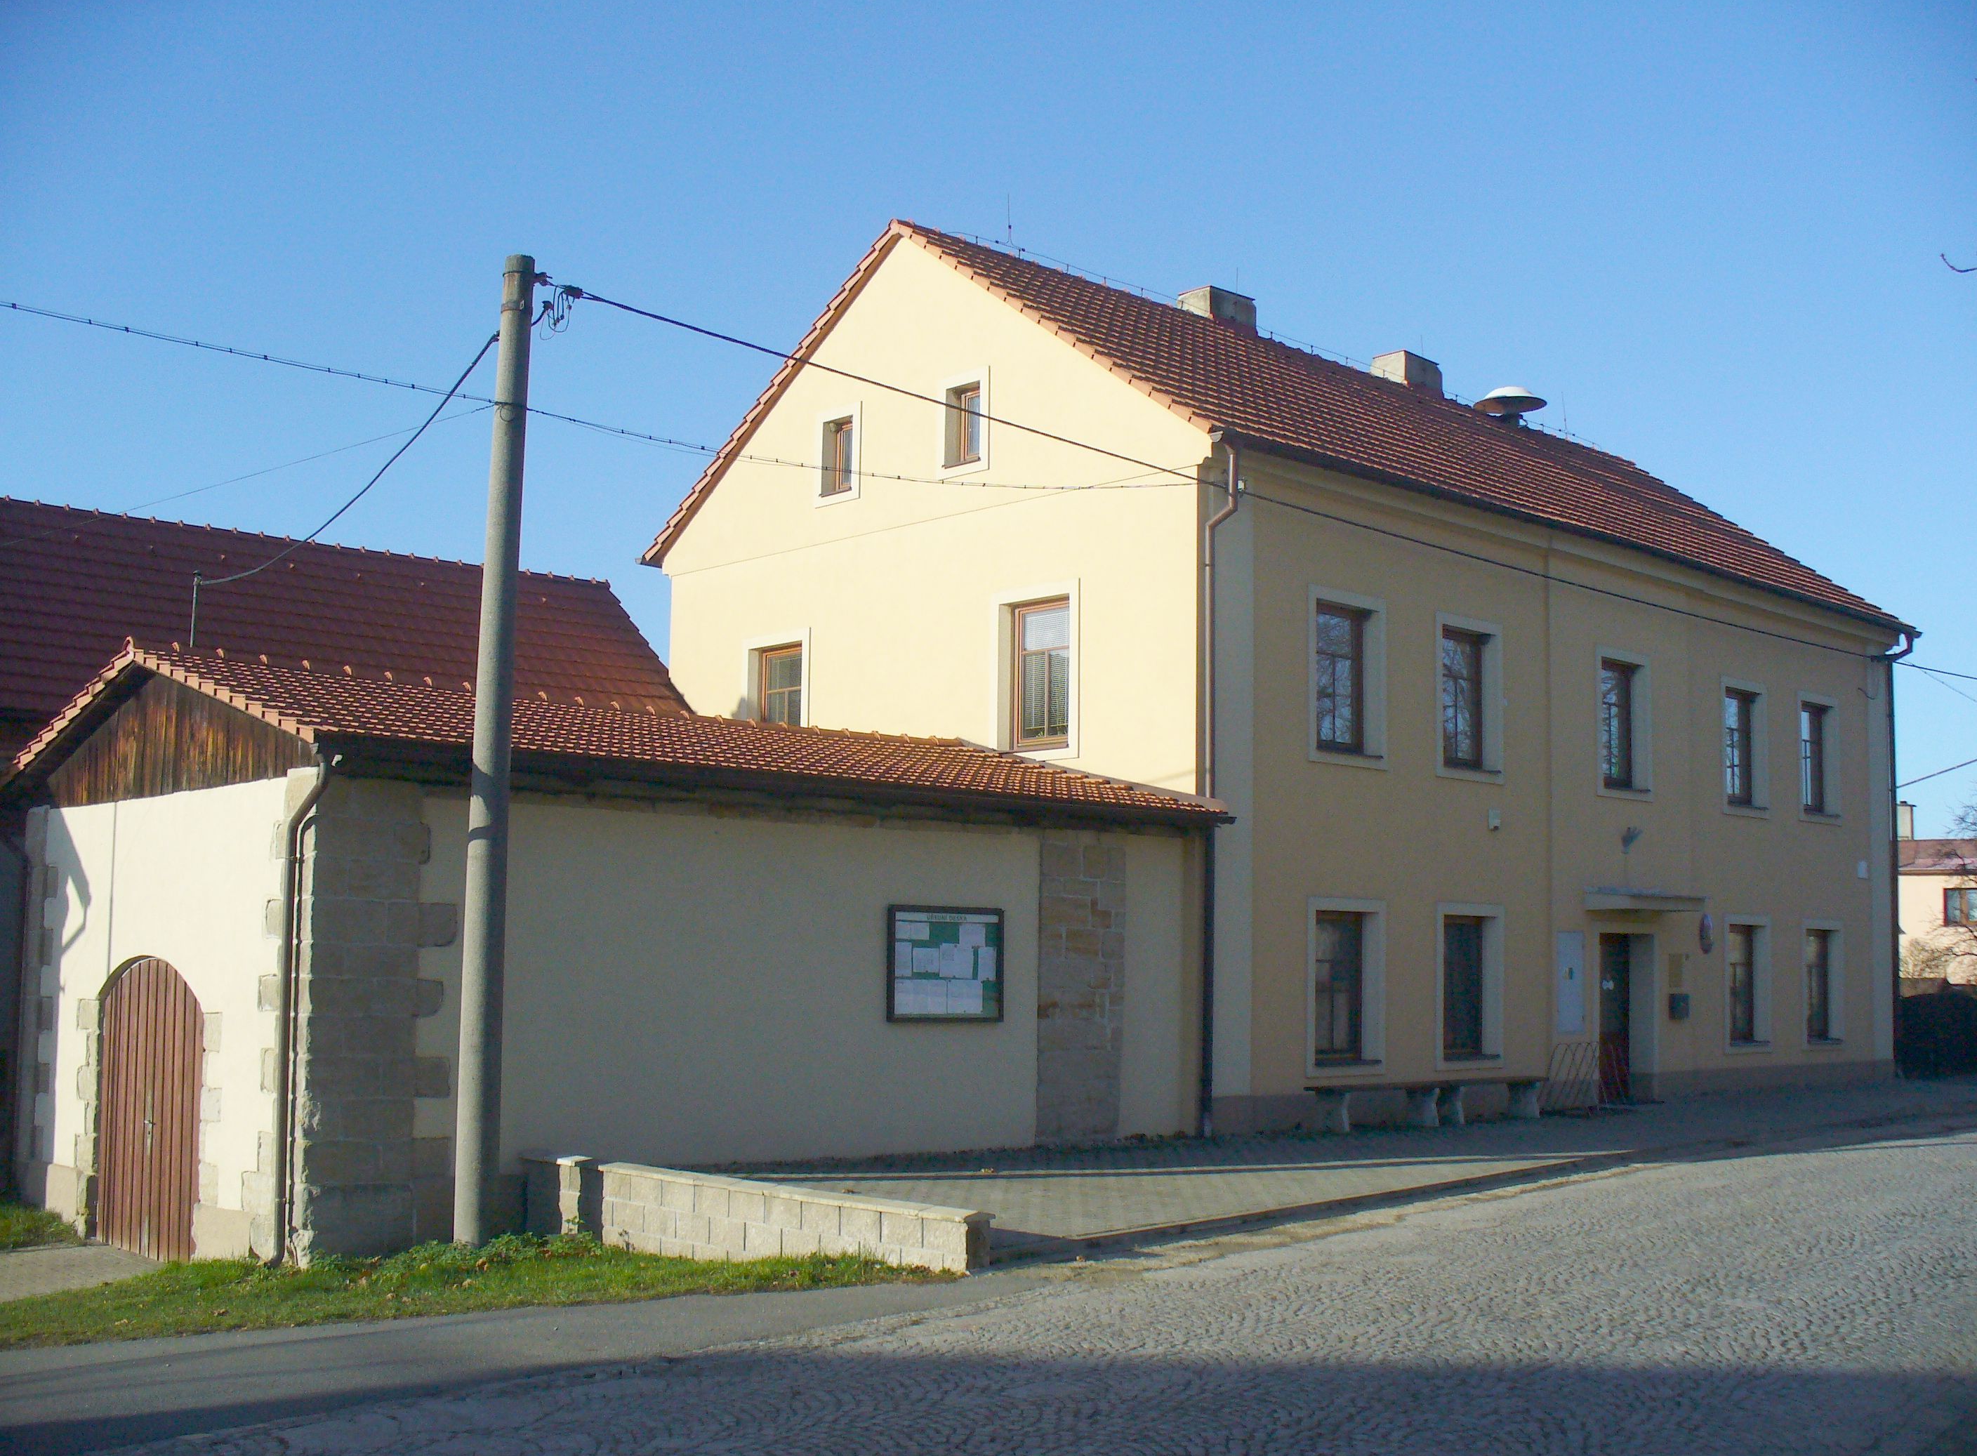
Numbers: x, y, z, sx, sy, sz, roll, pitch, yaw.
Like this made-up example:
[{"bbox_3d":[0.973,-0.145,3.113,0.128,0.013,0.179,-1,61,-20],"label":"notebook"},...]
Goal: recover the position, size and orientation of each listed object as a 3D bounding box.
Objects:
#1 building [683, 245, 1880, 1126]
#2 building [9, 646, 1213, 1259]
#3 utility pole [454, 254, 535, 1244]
[{"bbox_3d":[4.843,-0.131,29.873,16.278,10.329,10.149,7,-8,-42],"label":"building"},{"bbox_3d":[-3.629,2.006,20.166,9.244,4.723,7.285,7,-8,-42],"label":"building"},{"bbox_3d":[-3.527,0.143,15.152,0.330,7.174,0.330,7,-8,-42],"label":"utility pole"}]

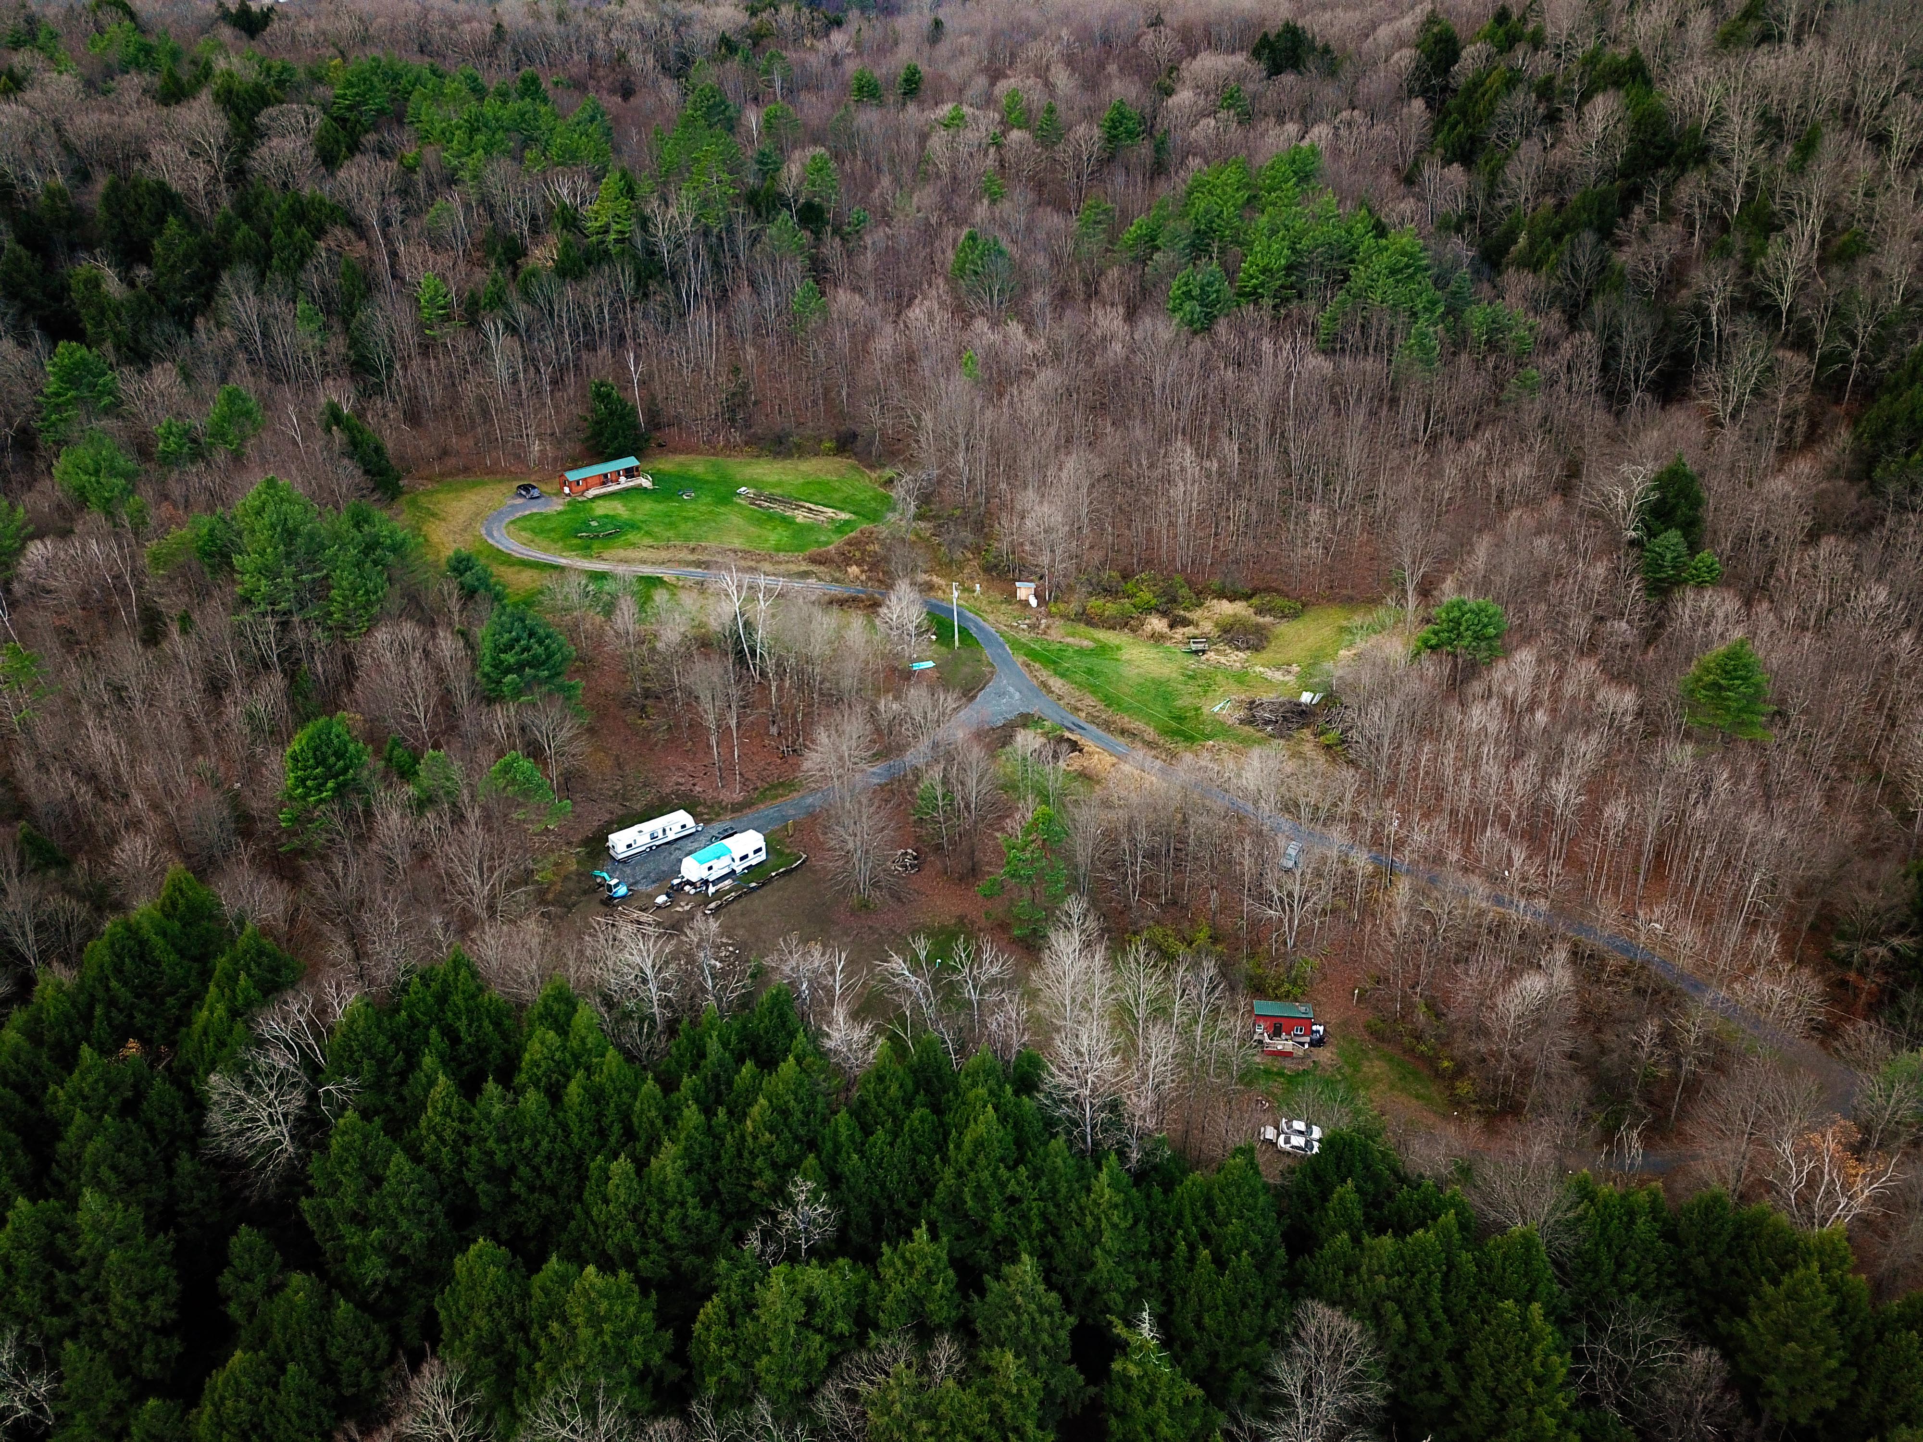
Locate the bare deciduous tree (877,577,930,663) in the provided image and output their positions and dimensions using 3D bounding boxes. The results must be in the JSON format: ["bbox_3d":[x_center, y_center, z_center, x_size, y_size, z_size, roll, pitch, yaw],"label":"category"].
[{"bbox_3d":[-7.892,-14.929,213.936,7.900,13.500,7.900,-1,27,0],"label":"bare deciduous tree"}]

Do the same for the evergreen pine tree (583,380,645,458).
[{"bbox_3d":[-68.164,-58.916,281.187,11.800,16.800,11.800,-1,27,0],"label":"evergreen pine tree"}]

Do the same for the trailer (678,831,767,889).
[{"bbox_3d":[-28.346,16.680,172.444,10.400,3.450,2.500,-23,34,-37],"label":"trailer"}]

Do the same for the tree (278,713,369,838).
[{"bbox_3d":[-78.357,7.583,177.141,10.500,17.000,10.500,-1,27,0],"label":"tree"}]

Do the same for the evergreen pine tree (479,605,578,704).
[{"bbox_3d":[-58.519,-7.881,194.141,13.000,17.000,13.000,-1,27,0],"label":"evergreen pine tree"}]

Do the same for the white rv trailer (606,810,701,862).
[{"bbox_3d":[-38.630,14.174,180.666,11.300,2.650,2.450,-20,33,-32],"label":"white rv trailer"}]

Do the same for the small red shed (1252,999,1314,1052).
[{"bbox_3d":[36.142,33.658,162.359,6.400,3.500,3.400,1,27,5],"label":"small red shed"}]

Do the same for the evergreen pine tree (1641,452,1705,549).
[{"bbox_3d":[110.263,-33.304,224.141,9.200,17.000,9.200,-1,27,0],"label":"evergreen pine tree"}]

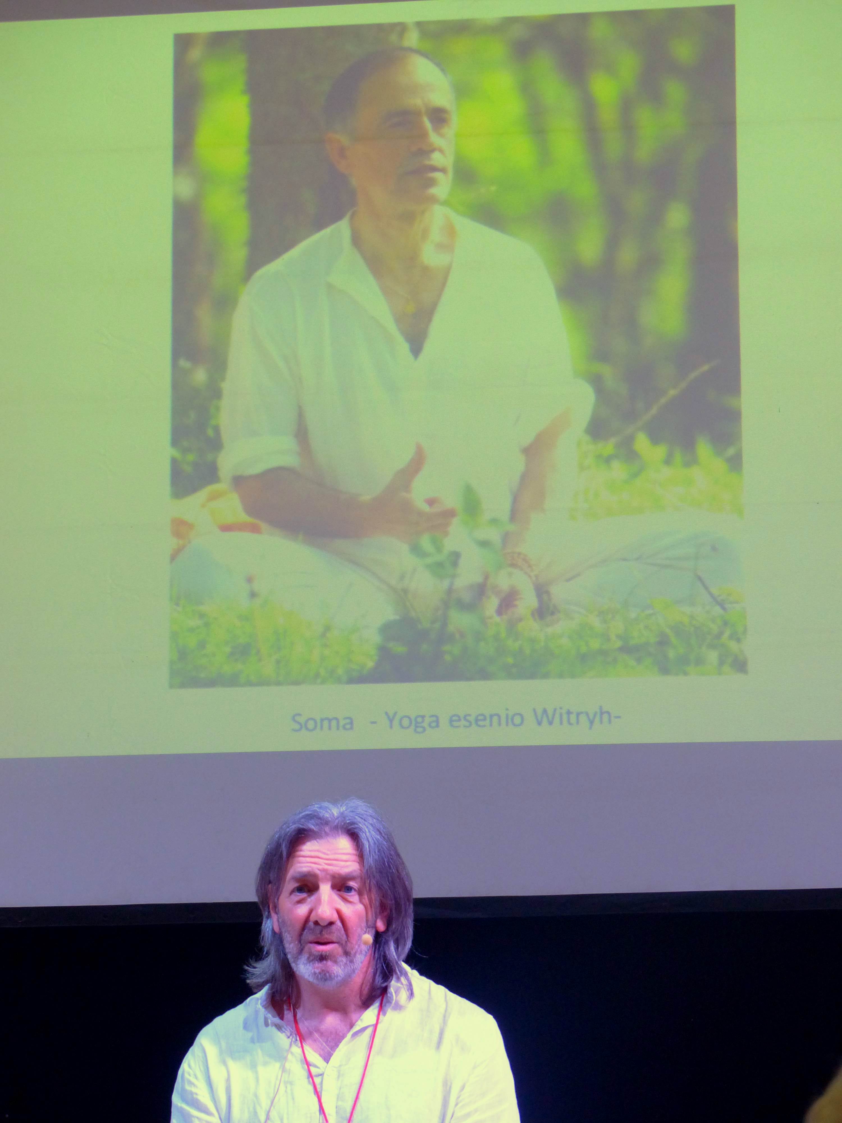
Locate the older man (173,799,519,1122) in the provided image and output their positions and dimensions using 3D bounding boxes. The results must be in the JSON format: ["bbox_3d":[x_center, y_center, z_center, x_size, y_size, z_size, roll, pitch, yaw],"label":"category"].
[{"bbox_3d":[-0.098,1.169,4.892,0.560,1.720,0.380,-2,-11,10],"label":"older man"}]

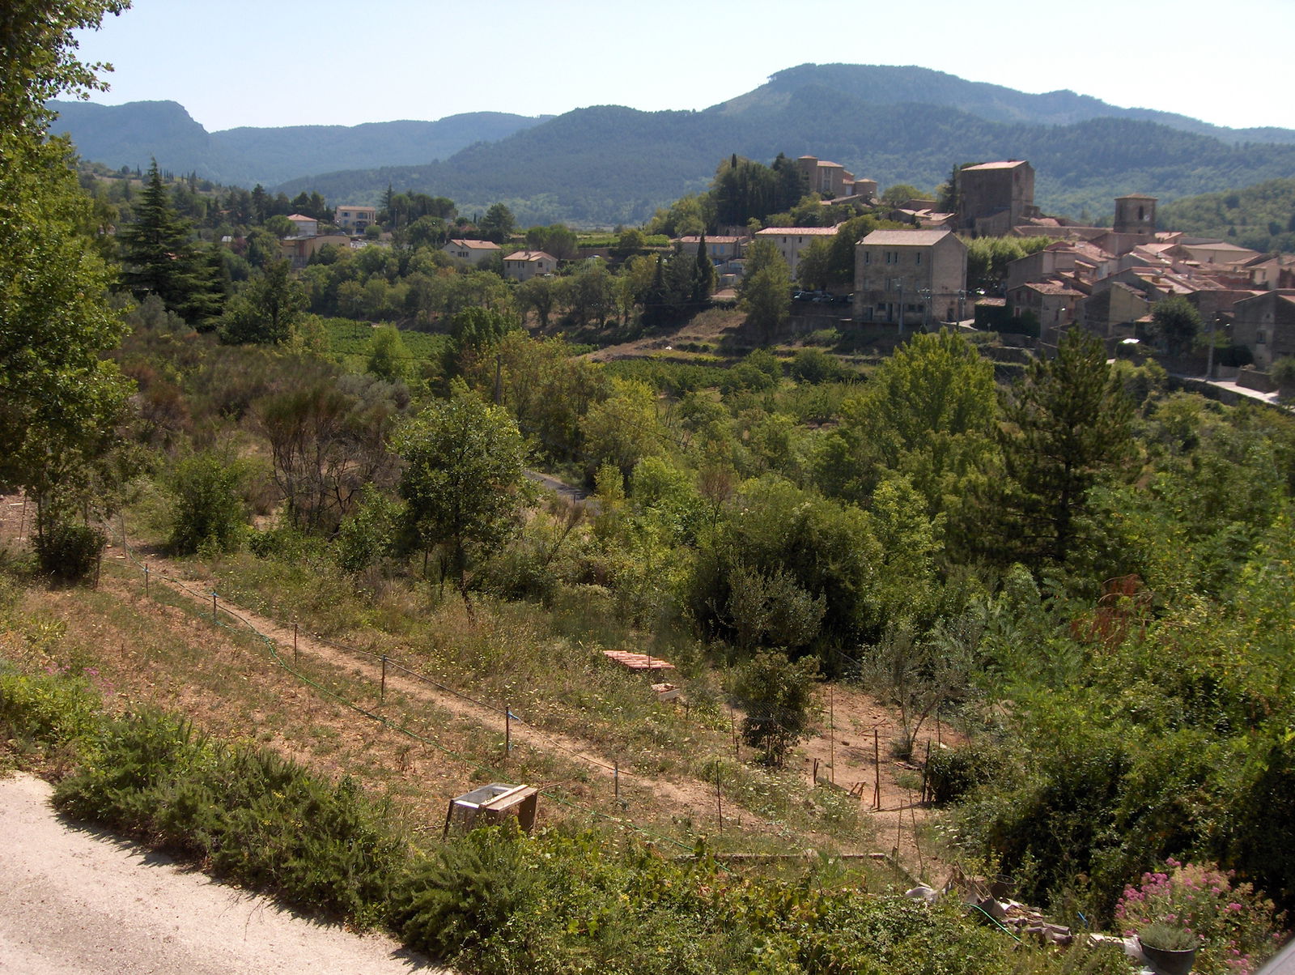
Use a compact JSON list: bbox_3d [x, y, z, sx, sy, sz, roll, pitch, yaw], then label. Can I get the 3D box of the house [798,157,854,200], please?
[{"bbox_3d":[49.050,-85.120,402.000,13.250,10.410,10.350,0,8,-10],"label":"house"}]

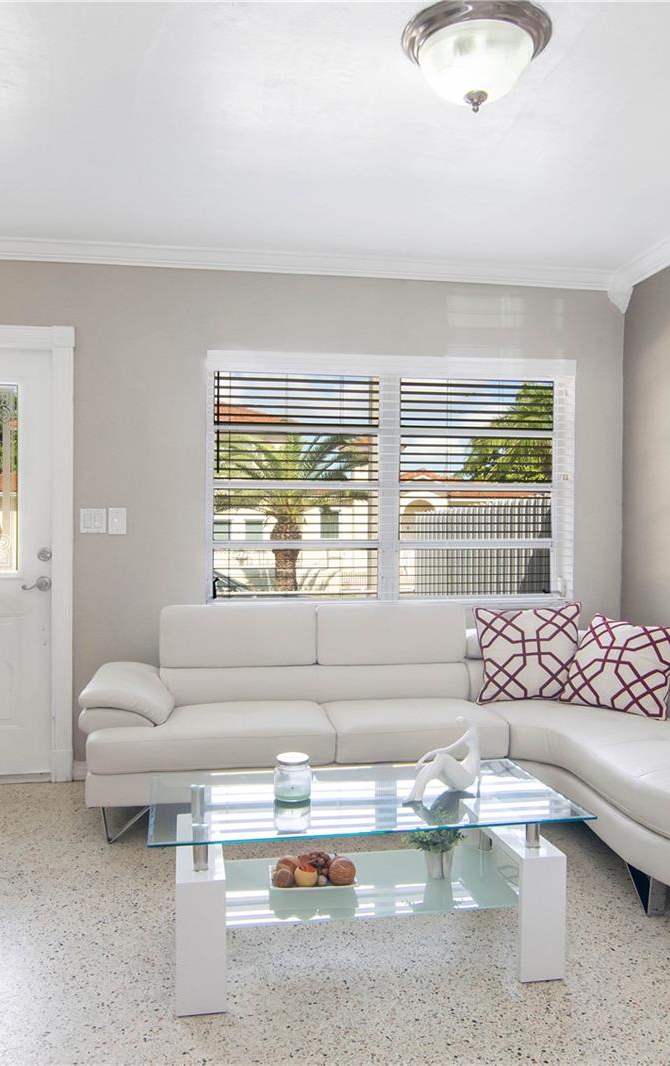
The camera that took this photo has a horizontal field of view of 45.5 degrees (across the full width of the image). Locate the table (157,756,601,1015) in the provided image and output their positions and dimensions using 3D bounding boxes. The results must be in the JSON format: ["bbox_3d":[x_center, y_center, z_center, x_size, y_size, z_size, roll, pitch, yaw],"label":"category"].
[{"bbox_3d":[0.070,0.957,2.260,1.135,0.436,0.570,0,0,-10],"label":"table"}]

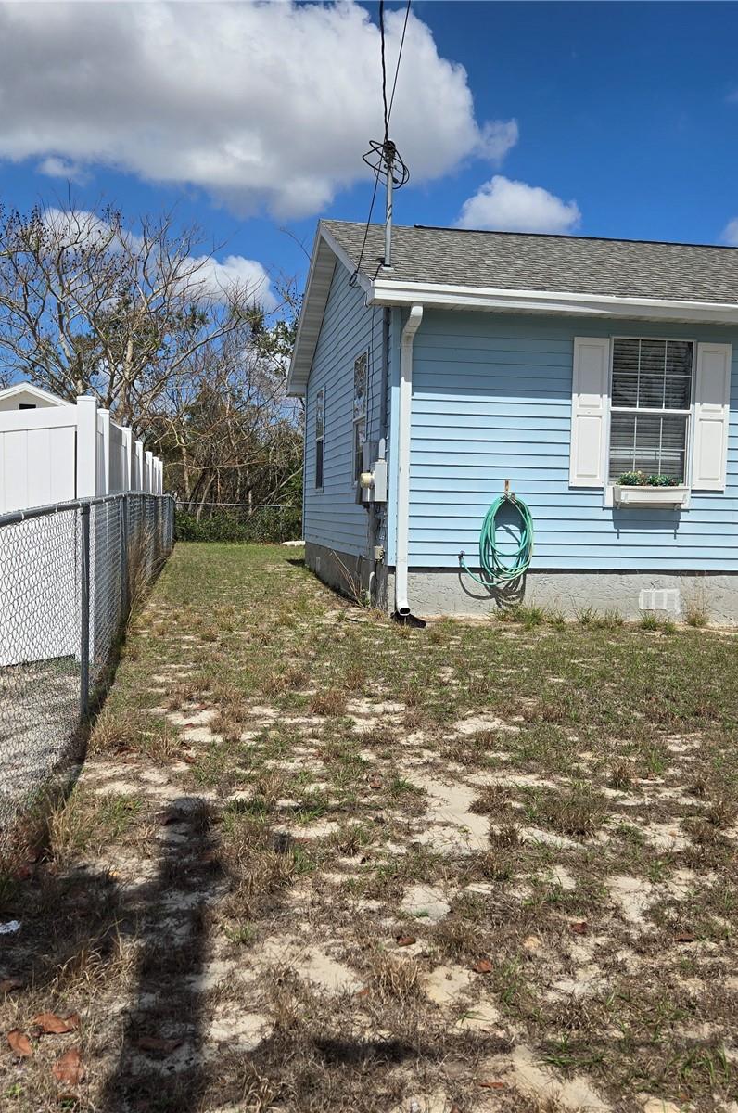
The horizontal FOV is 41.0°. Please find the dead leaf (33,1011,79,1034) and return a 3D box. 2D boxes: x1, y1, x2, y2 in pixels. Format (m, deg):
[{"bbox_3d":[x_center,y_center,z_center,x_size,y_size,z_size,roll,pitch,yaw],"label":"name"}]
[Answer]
[{"bbox_3d":[-0.783,1.168,2.465,0.110,0.032,0.065,2,3,10],"label":"dead leaf"}]

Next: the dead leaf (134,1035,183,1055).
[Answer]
[{"bbox_3d":[-0.508,1.182,2.383,0.113,0.028,0.060,1,3,0],"label":"dead leaf"}]

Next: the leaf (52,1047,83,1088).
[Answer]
[{"bbox_3d":[-0.700,1.186,2.284,0.068,0.030,0.125,1,3,0],"label":"leaf"}]

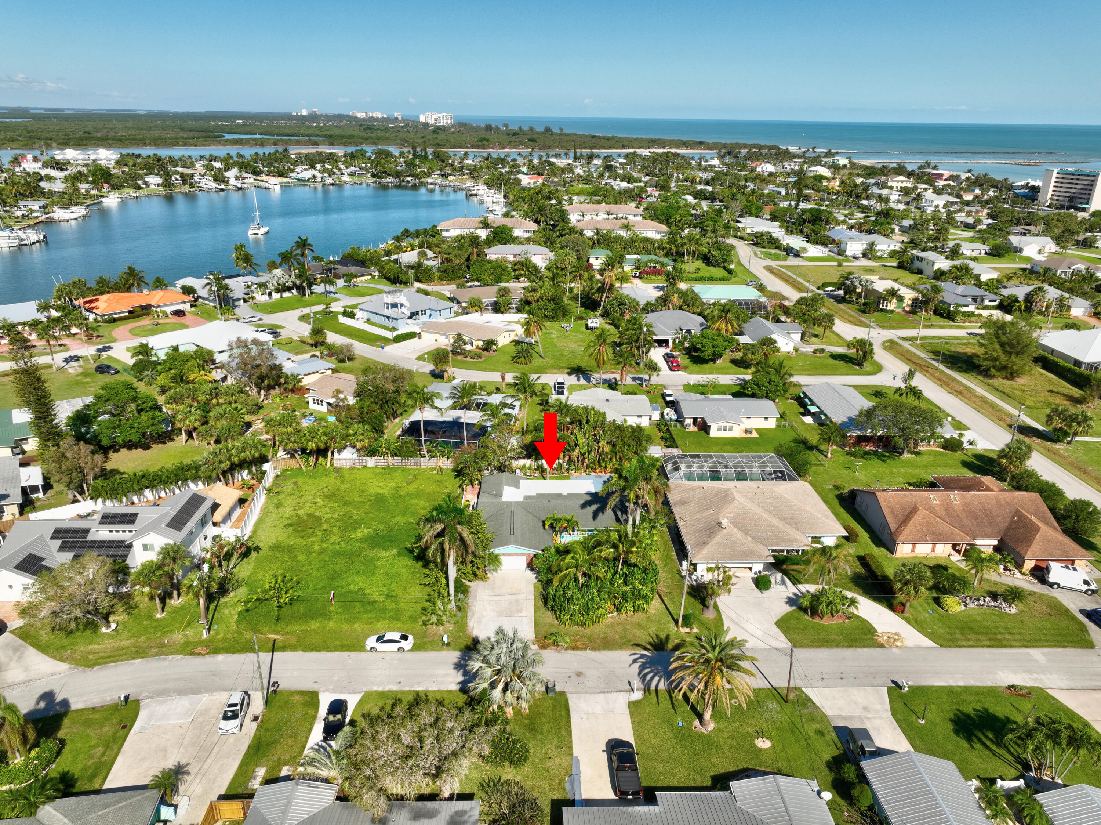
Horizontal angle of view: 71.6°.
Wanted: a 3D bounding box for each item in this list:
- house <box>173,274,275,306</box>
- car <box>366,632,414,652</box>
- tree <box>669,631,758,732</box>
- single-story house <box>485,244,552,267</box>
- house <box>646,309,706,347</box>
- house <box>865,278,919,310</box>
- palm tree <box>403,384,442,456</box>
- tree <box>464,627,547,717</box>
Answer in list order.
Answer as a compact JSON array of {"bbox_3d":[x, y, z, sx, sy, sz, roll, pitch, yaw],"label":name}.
[{"bbox_3d":[-96.515,-38.121,230.101,31.000,4.900,25.200,16,26,33],"label":"house"},{"bbox_3d":[-16.616,23.674,79.497,4.870,1.480,1.870,0,21,-2],"label":"car"},{"bbox_3d":[14.260,24.220,68.650,7.700,9.300,7.500,1,21,0],"label":"tree"},{"bbox_3d":[-12.057,-60.951,290.866,24.300,5.100,11.000,0,21,-3],"label":"single-story house"},{"bbox_3d":[32.571,-22.201,192.723,15.900,5.900,21.500,1,21,-1],"label":"house"},{"bbox_3d":[102.830,-36.190,232.540,12.200,4.900,20.000,0,21,-2],"label":"house"},{"bbox_3d":[-19.530,2.180,119.270,6.000,12.600,6.000,1,21,0],"label":"palm tree"},{"bbox_3d":[-3.995,24.085,69.131,7.200,8.700,7.200,1,21,0],"label":"tree"}]

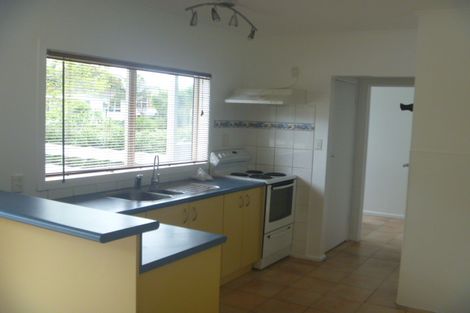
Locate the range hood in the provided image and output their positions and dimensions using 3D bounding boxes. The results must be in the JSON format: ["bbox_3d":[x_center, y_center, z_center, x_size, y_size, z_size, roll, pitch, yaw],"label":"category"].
[{"bbox_3d":[0.327,-0.628,4.735,0.673,0.167,0.510,5,6,33],"label":"range hood"}]

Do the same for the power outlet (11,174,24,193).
[{"bbox_3d":[-1.426,0.180,2.990,0.012,0.114,0.086,5,6,33],"label":"power outlet"}]

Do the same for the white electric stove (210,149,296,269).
[{"bbox_3d":[0.197,0.500,4.849,0.656,1.157,0.585,5,6,33],"label":"white electric stove"}]

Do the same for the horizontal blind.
[{"bbox_3d":[-0.785,-0.331,3.903,0.097,0.893,1.857,5,6,33],"label":"horizontal blind"}]

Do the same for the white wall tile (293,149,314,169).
[{"bbox_3d":[0.713,0.029,4.823,0.224,0.202,0.010,5,6,33],"label":"white wall tile"}]

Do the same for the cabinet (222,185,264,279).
[{"bbox_3d":[-0.158,0.666,4.306,0.594,0.788,0.686,5,6,33],"label":"cabinet"}]

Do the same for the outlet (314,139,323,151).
[{"bbox_3d":[0.860,-0.120,4.713,0.084,0.123,0.012,5,6,33],"label":"outlet"}]

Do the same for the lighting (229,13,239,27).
[{"bbox_3d":[-0.009,-1.048,3.505,0.070,0.105,0.070,2,5,0],"label":"lighting"}]

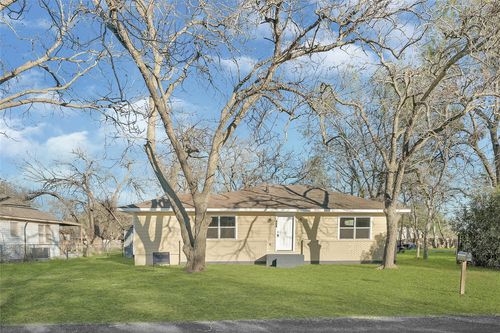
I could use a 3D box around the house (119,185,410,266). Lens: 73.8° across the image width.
[{"bbox_3d":[0.750,3.750,23.400,16.300,4.900,10.000,0,-7,-3],"label":"house"}]

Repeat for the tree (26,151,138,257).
[{"bbox_3d":[-15.100,3.300,30.000,10.400,9.400,8.500,0,-7,0],"label":"tree"}]

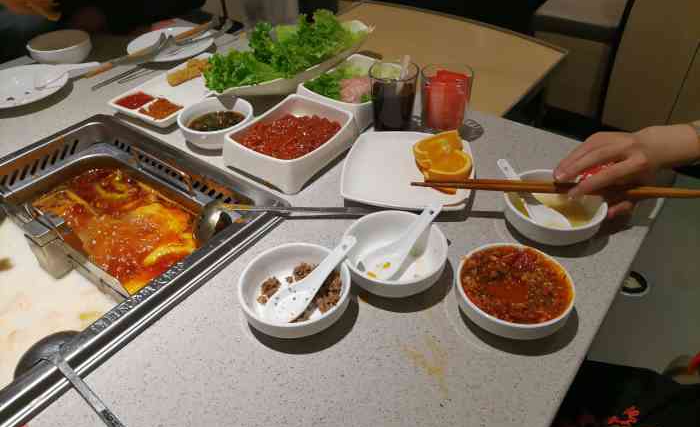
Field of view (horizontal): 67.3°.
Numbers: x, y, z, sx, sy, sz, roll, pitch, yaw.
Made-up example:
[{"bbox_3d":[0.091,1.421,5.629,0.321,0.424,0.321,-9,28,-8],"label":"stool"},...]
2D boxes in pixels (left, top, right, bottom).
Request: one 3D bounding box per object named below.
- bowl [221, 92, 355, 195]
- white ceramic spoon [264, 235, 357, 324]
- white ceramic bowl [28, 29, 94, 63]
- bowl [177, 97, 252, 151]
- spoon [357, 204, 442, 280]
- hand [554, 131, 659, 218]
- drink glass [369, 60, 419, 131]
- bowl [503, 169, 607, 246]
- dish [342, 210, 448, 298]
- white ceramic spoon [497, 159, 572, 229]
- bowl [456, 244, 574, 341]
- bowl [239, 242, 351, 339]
[{"bbox_3d":[-0.085,-0.108,0.766,0.123,0.052,0.147,25,47,28],"label":"bowl"},{"bbox_3d":[-0.037,0.073,0.545,0.043,0.043,0.124,30,50,32],"label":"white ceramic spoon"},{"bbox_3d":[-0.579,-0.329,1.058,0.114,0.038,0.114,-1,40,1],"label":"white ceramic bowl"},{"bbox_3d":[-0.204,-0.137,0.816,0.114,0.038,0.114,-2,40,0],"label":"bowl"},{"bbox_3d":[0.064,0.036,0.629,0.124,0.041,0.043,-37,51,-25],"label":"spoon"},{"bbox_3d":[0.314,-0.048,0.645,0.125,0.075,0.080,-20,41,3],"label":"hand"},{"bbox_3d":[0.071,-0.180,0.851,0.077,0.102,0.077,-2,41,0],"label":"drink glass"},{"bbox_3d":[0.259,-0.002,0.679,0.122,0.044,0.122,-1,41,1],"label":"bowl"},{"bbox_3d":[0.053,0.054,0.625,0.122,0.044,0.122,-1,41,1],"label":"dish"},{"bbox_3d":[0.218,-0.015,0.639,0.043,0.043,0.124,-20,44,-20],"label":"white ceramic spoon"},{"bbox_3d":[0.167,0.084,0.542,0.114,0.038,0.114,-1,40,1],"label":"bowl"},{"bbox_3d":[-0.060,0.091,0.587,0.122,0.044,0.122,-1,41,1],"label":"bowl"}]

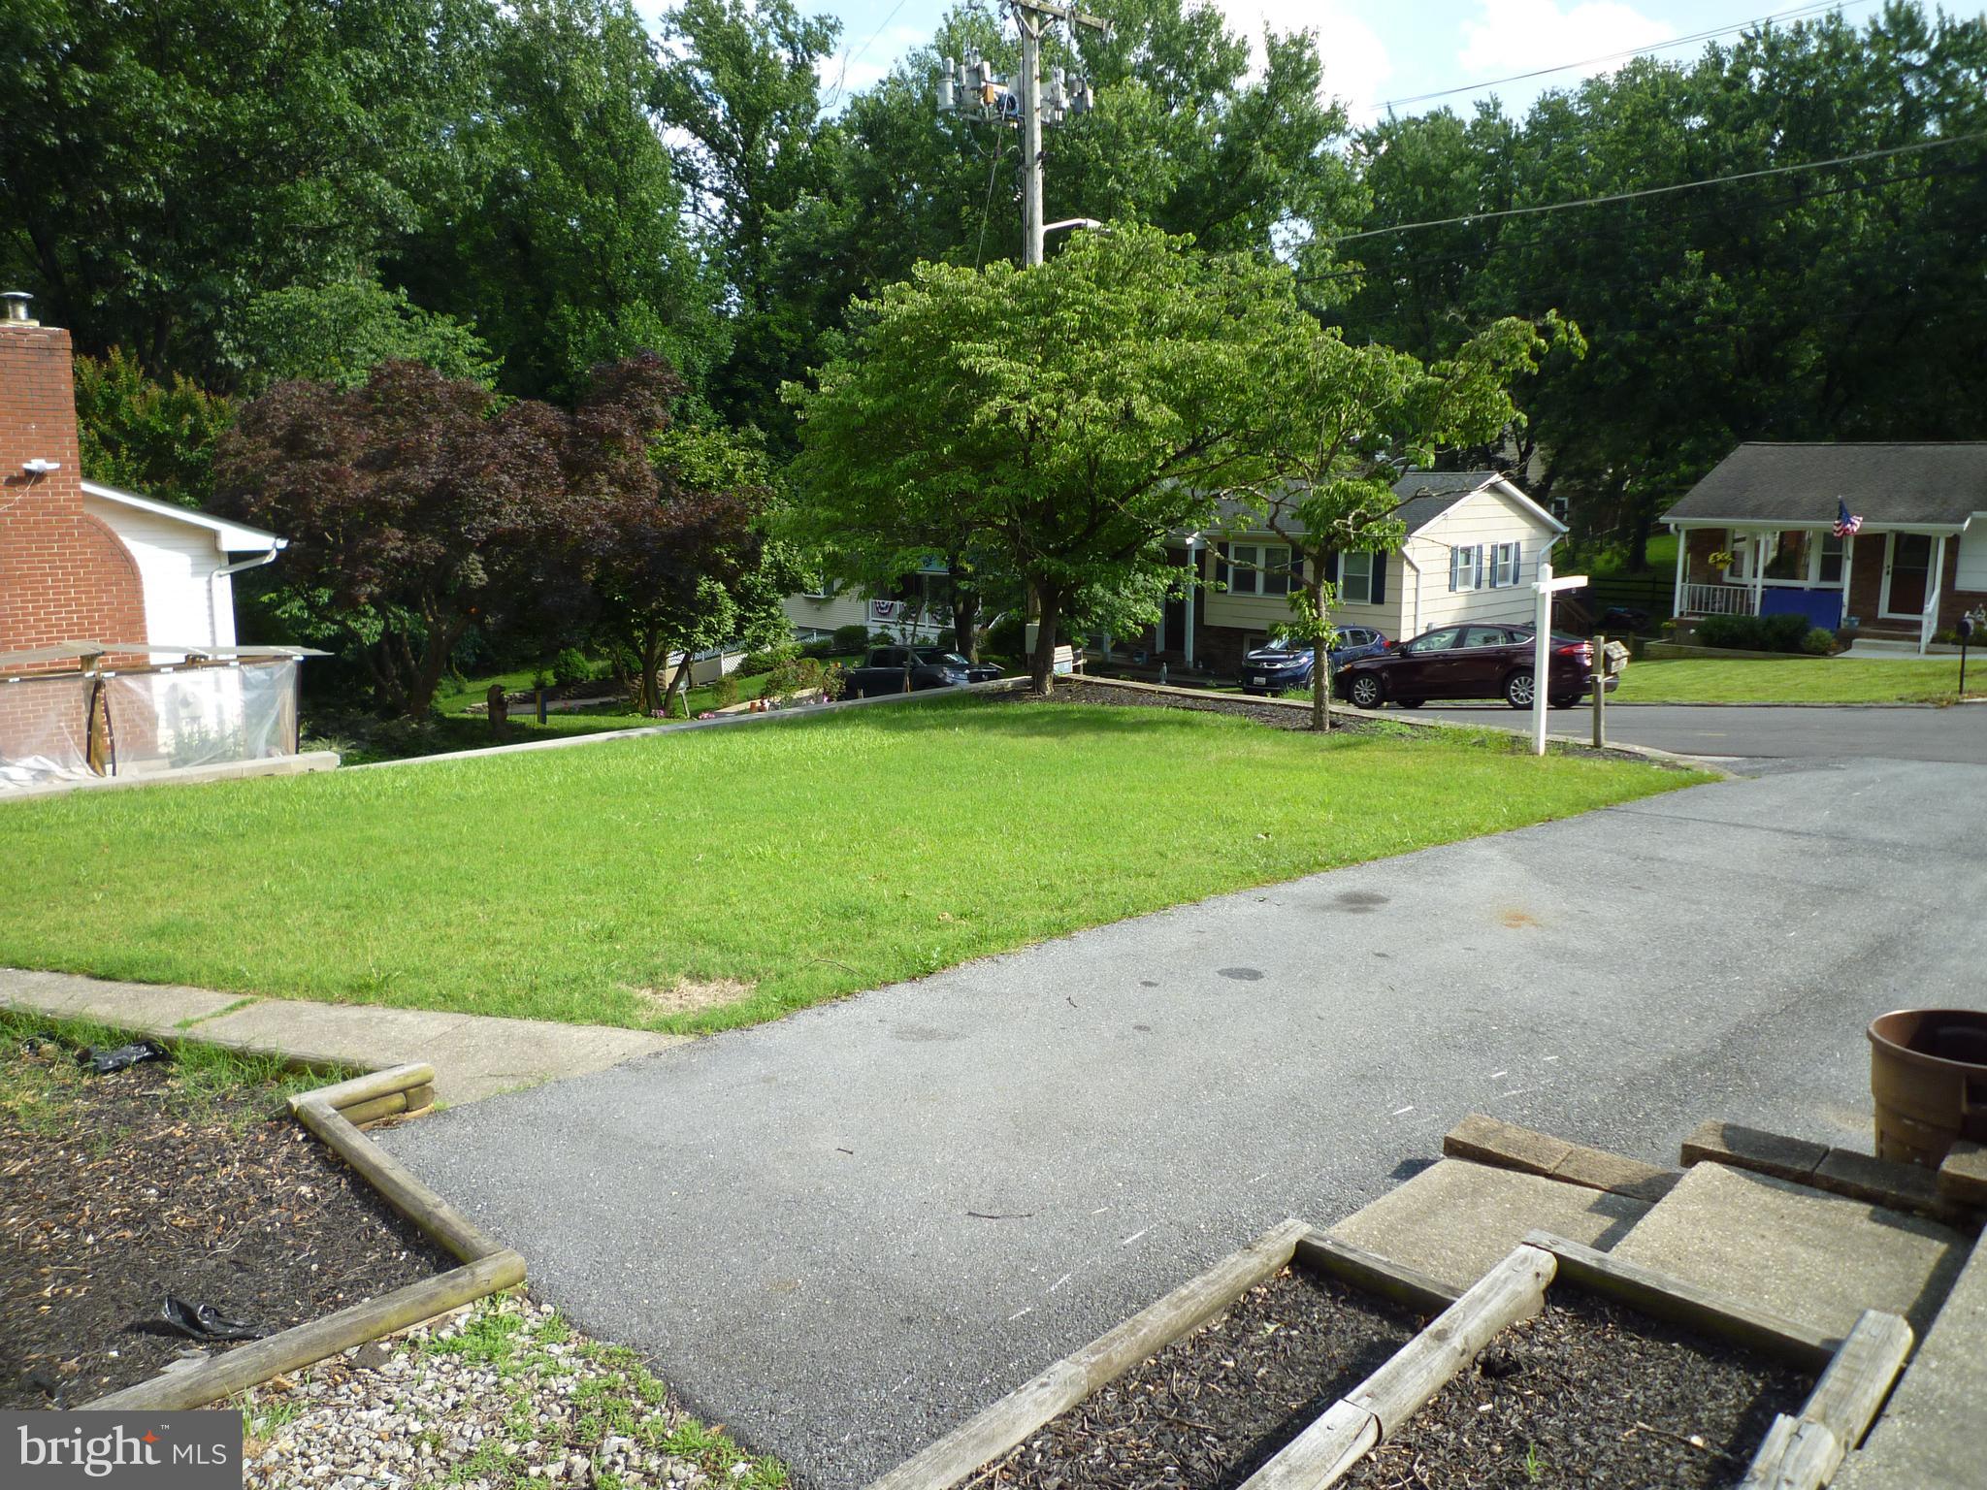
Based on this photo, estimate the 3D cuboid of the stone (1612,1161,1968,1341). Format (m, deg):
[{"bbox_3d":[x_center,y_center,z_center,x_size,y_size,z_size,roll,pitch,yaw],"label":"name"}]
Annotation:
[{"bbox_3d":[1.783,1.163,3.234,0.640,0.065,0.560,-9,13,-42],"label":"stone"}]

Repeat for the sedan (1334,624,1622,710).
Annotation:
[{"bbox_3d":[8.400,-1.380,25.350,4.870,1.475,1.860,8,13,42],"label":"sedan"}]

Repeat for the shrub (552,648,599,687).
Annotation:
[{"bbox_3d":[-8.493,-1.575,29.132,0.945,0.791,0.950,0,9,0],"label":"shrub"}]

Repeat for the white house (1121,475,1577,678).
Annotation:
[{"bbox_3d":[9.176,-5.023,42.407,11.500,5.582,8.800,9,13,44],"label":"white house"}]

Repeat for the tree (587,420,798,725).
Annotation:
[{"bbox_3d":[-4.623,-2.656,21.857,3.120,4.532,3.200,0,9,0],"label":"tree"}]

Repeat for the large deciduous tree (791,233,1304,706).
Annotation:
[{"bbox_3d":[0.634,-3.815,19.539,6.822,6.263,6.400,0,9,0],"label":"large deciduous tree"}]

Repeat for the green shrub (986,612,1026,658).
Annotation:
[{"bbox_3d":[0.366,-3.410,45.055,1.267,1.513,1.200,0,9,0],"label":"green shrub"}]

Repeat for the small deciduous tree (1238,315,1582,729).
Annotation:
[{"bbox_3d":[4.827,-2.514,16.617,3.989,4.745,3.800,0,9,0],"label":"small deciduous tree"}]

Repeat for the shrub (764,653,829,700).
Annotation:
[{"bbox_3d":[-3.885,-1.309,28.167,1.280,1.011,1.200,0,9,0],"label":"shrub"}]

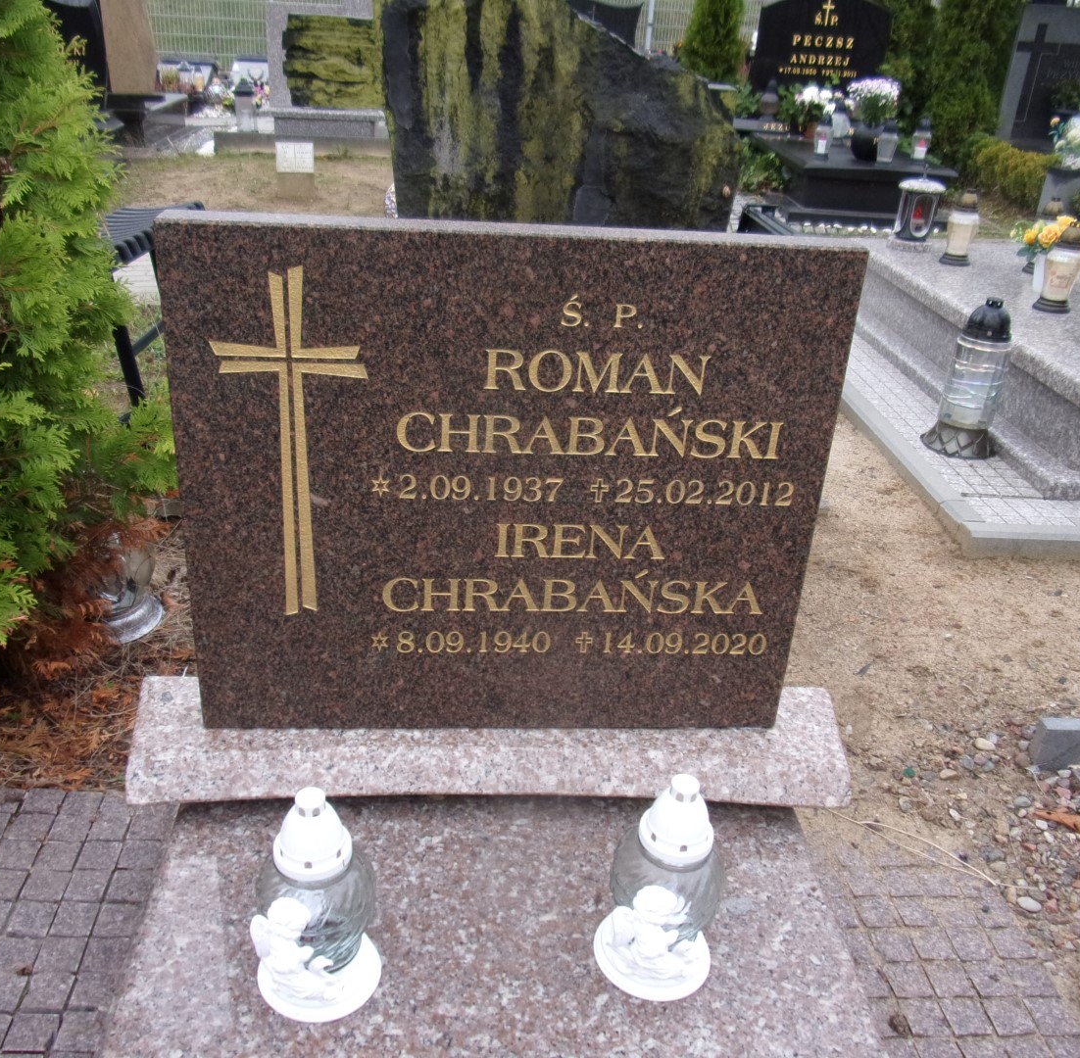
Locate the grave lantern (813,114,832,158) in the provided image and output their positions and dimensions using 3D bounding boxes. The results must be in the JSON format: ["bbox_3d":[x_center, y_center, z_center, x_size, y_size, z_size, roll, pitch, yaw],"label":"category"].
[{"bbox_3d":[1.934,-2.672,6.639,0.118,0.258,0.118,2,28,-4],"label":"grave lantern"}]

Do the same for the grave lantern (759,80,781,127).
[{"bbox_3d":[1.744,-3.242,7.387,0.153,0.290,0.153,2,29,-4],"label":"grave lantern"}]

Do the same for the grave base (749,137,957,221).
[{"bbox_3d":[2.024,-2.408,6.731,1.028,0.331,1.832,2,29,-4],"label":"grave base"}]

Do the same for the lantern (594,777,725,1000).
[{"bbox_3d":[0.156,0.419,1.201,0.150,0.292,0.150,12,30,14],"label":"lantern"}]

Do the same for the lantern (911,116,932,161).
[{"bbox_3d":[2.606,-2.660,6.638,0.118,0.264,0.118,2,28,-4],"label":"lantern"}]

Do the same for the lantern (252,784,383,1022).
[{"bbox_3d":[-0.263,0.419,1.146,0.150,0.286,0.150,3,29,-2],"label":"lantern"}]

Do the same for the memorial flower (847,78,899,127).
[{"bbox_3d":[2.198,-2.779,6.383,0.346,0.316,0.346,2,29,-4],"label":"memorial flower"}]

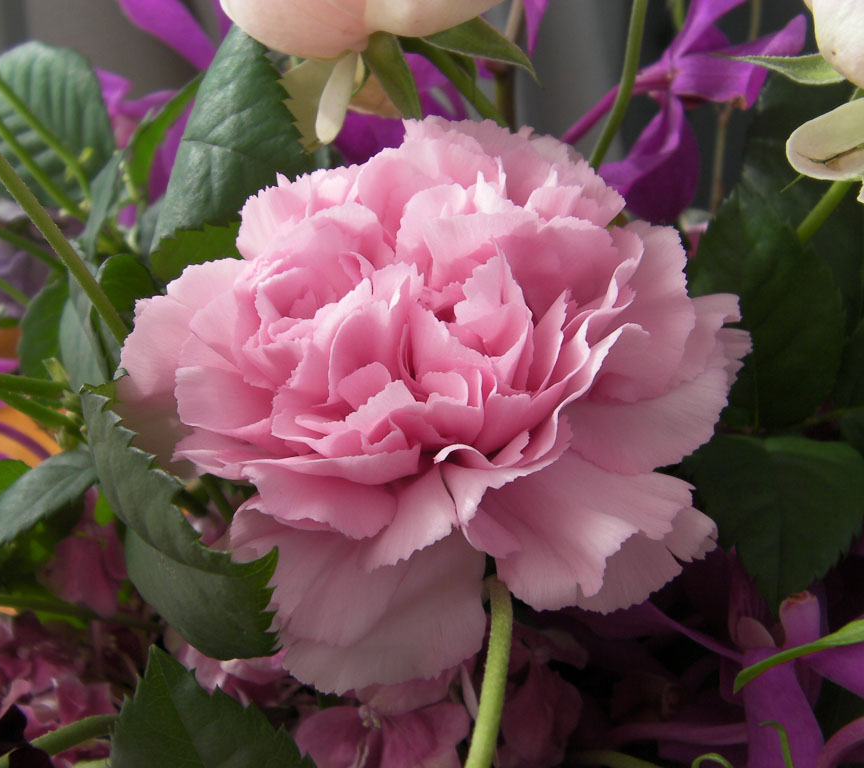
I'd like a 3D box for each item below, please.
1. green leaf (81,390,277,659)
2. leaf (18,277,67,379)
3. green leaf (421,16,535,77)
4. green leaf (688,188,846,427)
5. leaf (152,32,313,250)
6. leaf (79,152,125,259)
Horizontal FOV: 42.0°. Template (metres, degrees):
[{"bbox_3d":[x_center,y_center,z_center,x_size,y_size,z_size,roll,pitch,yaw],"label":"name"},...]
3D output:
[{"bbox_3d":[-0.039,0.022,0.177,0.021,0.047,0.015,-36,-1,-7],"label":"green leaf"},{"bbox_3d":[-0.076,-0.011,0.220,0.010,0.020,0.007,6,1,-10],"label":"leaf"},{"bbox_3d":[0.007,-0.056,0.187,0.020,0.008,0.006,24,2,-2],"label":"green leaf"},{"bbox_3d":[0.064,-0.014,0.215,0.029,0.045,0.010,-5,-6,19],"label":"green leaf"},{"bbox_3d":[-0.035,-0.043,0.197,0.024,0.040,0.012,19,1,-6],"label":"leaf"},{"bbox_3d":[-0.065,-0.035,0.220,0.006,0.021,0.008,19,3,7],"label":"leaf"}]

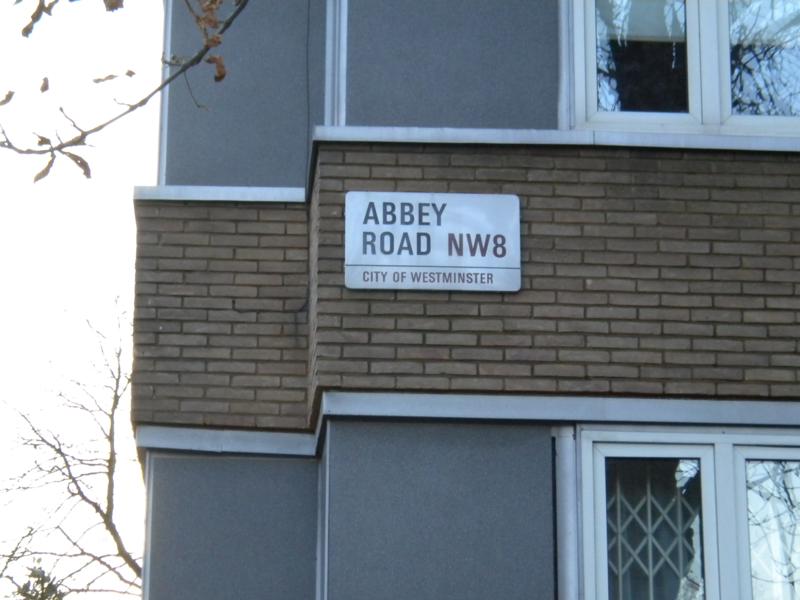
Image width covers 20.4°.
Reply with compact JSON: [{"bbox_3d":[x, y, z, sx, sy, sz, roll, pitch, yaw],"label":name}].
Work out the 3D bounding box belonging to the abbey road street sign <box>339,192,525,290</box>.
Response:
[{"bbox_3d":[0.143,-0.257,9.576,0.757,0.445,0.020,1,-18,-3],"label":"abbey road street sign"}]

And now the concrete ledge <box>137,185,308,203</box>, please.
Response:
[{"bbox_3d":[-0.841,-0.475,10.406,0.805,0.069,0.130,1,-18,-3],"label":"concrete ledge"}]

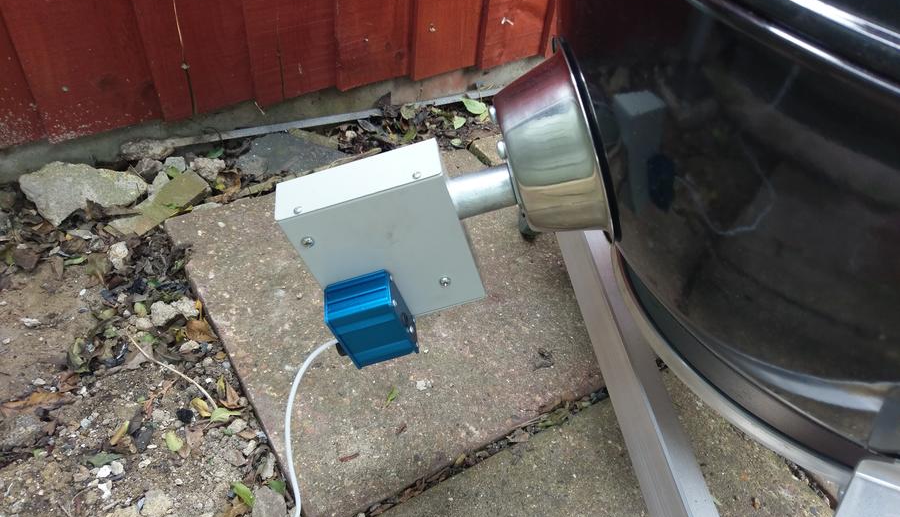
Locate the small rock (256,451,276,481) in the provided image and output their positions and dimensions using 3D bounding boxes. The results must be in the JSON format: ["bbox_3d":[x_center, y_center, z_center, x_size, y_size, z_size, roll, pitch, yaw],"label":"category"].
[{"bbox_3d":[-0.171,0.194,0.632,0.016,0.011,0.031,7,42,-1],"label":"small rock"}]

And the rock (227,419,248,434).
[{"bbox_3d":[-0.213,0.168,0.677,0.020,0.009,0.011,-18,50,-24],"label":"rock"}]

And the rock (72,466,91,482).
[{"bbox_3d":[-0.337,0.197,0.618,0.015,0.009,0.015,-22,50,-29],"label":"rock"}]

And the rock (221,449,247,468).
[{"bbox_3d":[-0.203,0.189,0.637,0.023,0.010,0.017,15,42,8],"label":"rock"}]

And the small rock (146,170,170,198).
[{"bbox_3d":[-0.391,-0.099,0.903,0.028,0.017,0.047,5,42,-3],"label":"small rock"}]

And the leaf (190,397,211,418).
[{"bbox_3d":[-0.233,0.139,0.632,0.013,0.006,0.027,-30,52,-34],"label":"leaf"}]

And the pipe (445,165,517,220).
[{"bbox_3d":[0.019,-0.039,0.400,0.038,0.025,0.025,-15,46,4],"label":"pipe"}]

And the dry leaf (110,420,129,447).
[{"bbox_3d":[-0.325,0.171,0.665,0.009,0.007,0.030,15,45,8],"label":"dry leaf"}]

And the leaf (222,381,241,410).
[{"bbox_3d":[-0.207,0.131,0.640,0.015,0.011,0.028,-22,48,-28],"label":"leaf"}]

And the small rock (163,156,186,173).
[{"bbox_3d":[-0.373,-0.126,0.917,0.031,0.020,0.023,7,44,0],"label":"small rock"}]

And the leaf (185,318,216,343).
[{"bbox_3d":[-0.258,0.074,0.699,0.024,0.010,0.038,-29,51,-33],"label":"leaf"}]

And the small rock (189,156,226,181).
[{"bbox_3d":[-0.336,-0.124,0.940,0.048,0.029,0.039,-16,47,-25],"label":"small rock"}]

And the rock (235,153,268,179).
[{"bbox_3d":[-0.267,-0.124,0.909,0.040,0.021,0.032,13,42,9],"label":"rock"}]

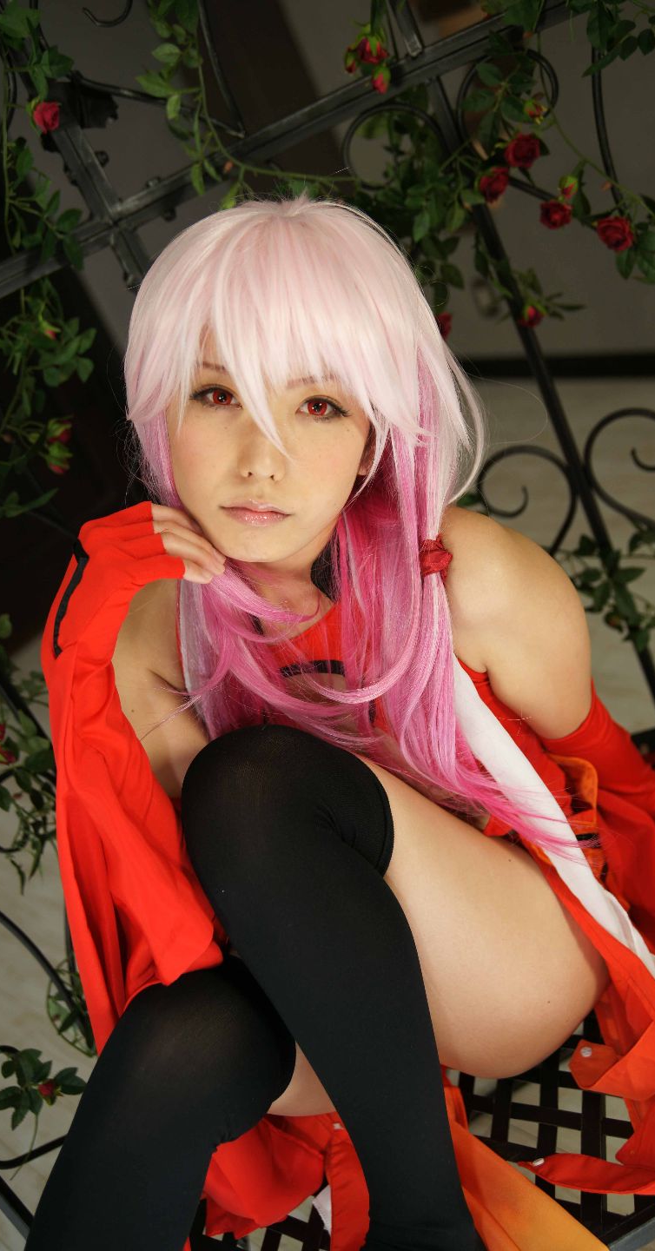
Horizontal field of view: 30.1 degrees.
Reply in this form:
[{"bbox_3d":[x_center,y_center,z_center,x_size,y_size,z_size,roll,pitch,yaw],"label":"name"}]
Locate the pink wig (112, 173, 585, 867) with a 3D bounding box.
[{"bbox_3d":[0.030,-0.066,0.920,0.320,0.500,0.280,-1,20,10],"label":"pink wig"}]

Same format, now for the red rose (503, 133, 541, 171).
[{"bbox_3d":[0.177,-0.430,1.105,0.034,0.034,0.029,-1,9,-6],"label":"red rose"}]

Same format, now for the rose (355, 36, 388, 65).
[{"bbox_3d":[0.039,-0.508,1.075,0.029,0.029,0.027,-3,66,-1],"label":"rose"}]

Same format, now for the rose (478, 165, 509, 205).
[{"bbox_3d":[0.151,-0.401,1.105,0.031,0.031,0.029,-7,39,-9],"label":"rose"}]

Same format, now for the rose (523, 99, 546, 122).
[{"bbox_3d":[0.188,-0.468,1.105,0.020,0.020,0.022,-18,52,-15],"label":"rose"}]

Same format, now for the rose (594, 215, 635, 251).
[{"bbox_3d":[0.262,-0.357,1.105,0.035,0.035,0.028,2,18,5],"label":"rose"}]

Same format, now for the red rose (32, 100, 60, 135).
[{"bbox_3d":[-0.244,-0.441,1.055,0.027,0.027,0.026,0,18,-36],"label":"red rose"}]

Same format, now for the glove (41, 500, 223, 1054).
[{"bbox_3d":[-0.130,0.101,0.810,0.135,0.380,0.140,-5,3,17],"label":"glove"}]

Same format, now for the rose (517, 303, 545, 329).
[{"bbox_3d":[0.189,-0.289,1.135,0.024,0.024,0.025,5,51,4],"label":"rose"}]

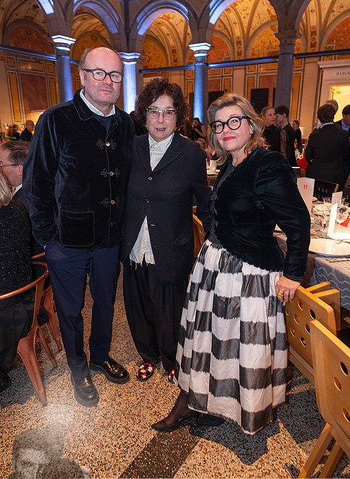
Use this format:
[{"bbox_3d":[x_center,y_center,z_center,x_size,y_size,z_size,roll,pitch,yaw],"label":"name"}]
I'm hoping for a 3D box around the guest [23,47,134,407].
[{"bbox_3d":[-0.455,-0.001,1.807,0.580,1.790,0.400,-11,19,-32],"label":"guest"}]

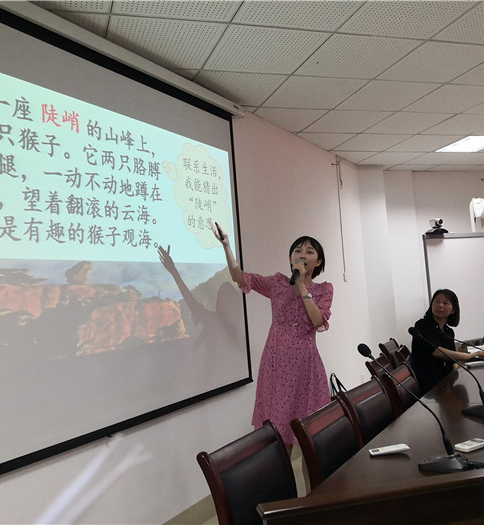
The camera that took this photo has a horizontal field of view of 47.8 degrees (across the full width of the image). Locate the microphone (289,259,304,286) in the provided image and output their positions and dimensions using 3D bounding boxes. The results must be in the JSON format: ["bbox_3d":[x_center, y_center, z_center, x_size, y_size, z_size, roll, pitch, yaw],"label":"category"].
[{"bbox_3d":[0.282,0.054,2.805,0.050,0.050,0.220,18,35,9],"label":"microphone"}]

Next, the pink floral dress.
[{"bbox_3d":[0.276,0.524,2.980,0.520,0.960,0.380,-4,-3,-4],"label":"pink floral dress"}]

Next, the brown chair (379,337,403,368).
[{"bbox_3d":[1.395,1.035,4.173,0.520,0.880,0.440,-6,-4,26],"label":"brown chair"}]

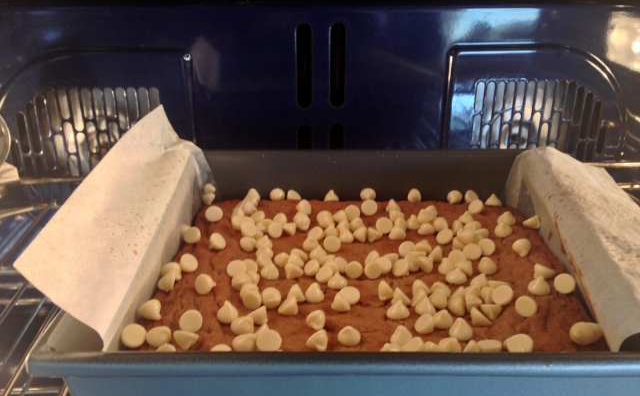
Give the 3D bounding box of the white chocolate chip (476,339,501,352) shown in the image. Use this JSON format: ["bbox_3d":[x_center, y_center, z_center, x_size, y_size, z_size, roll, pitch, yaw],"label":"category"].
[{"bbox_3d":[0.074,0.066,0.269,0.011,0.008,0.011,1,9,0],"label":"white chocolate chip"}]

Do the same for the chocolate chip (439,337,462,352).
[{"bbox_3d":[0.058,0.065,0.269,0.011,0.011,0.008,2,-18,-6],"label":"chocolate chip"}]

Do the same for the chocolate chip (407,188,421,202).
[{"bbox_3d":[0.067,-0.001,0.439,0.011,0.011,0.008,1,47,0],"label":"chocolate chip"}]

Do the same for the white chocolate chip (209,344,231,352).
[{"bbox_3d":[-0.043,0.067,0.262,0.011,0.011,0.008,1,-13,0],"label":"white chocolate chip"}]

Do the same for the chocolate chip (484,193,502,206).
[{"bbox_3d":[0.123,0.001,0.434,0.011,0.008,0.011,1,23,0],"label":"chocolate chip"}]

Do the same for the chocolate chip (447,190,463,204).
[{"bbox_3d":[0.097,0.000,0.438,0.011,0.011,0.008,13,56,8],"label":"chocolate chip"}]

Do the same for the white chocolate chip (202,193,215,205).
[{"bbox_3d":[-0.079,0.001,0.437,0.011,0.008,0.011,-9,-9,4],"label":"white chocolate chip"}]

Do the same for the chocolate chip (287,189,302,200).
[{"bbox_3d":[-0.019,-0.001,0.440,0.008,0.011,0.011,23,21,-9],"label":"chocolate chip"}]

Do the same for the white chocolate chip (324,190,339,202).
[{"bbox_3d":[0.008,0.000,0.439,0.011,0.008,0.011,1,23,0],"label":"white chocolate chip"}]

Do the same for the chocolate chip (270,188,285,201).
[{"bbox_3d":[-0.030,-0.002,0.440,0.011,0.008,0.011,1,64,0],"label":"chocolate chip"}]

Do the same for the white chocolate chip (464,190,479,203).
[{"bbox_3d":[0.109,-0.001,0.439,0.008,0.011,0.011,21,22,-28],"label":"white chocolate chip"}]

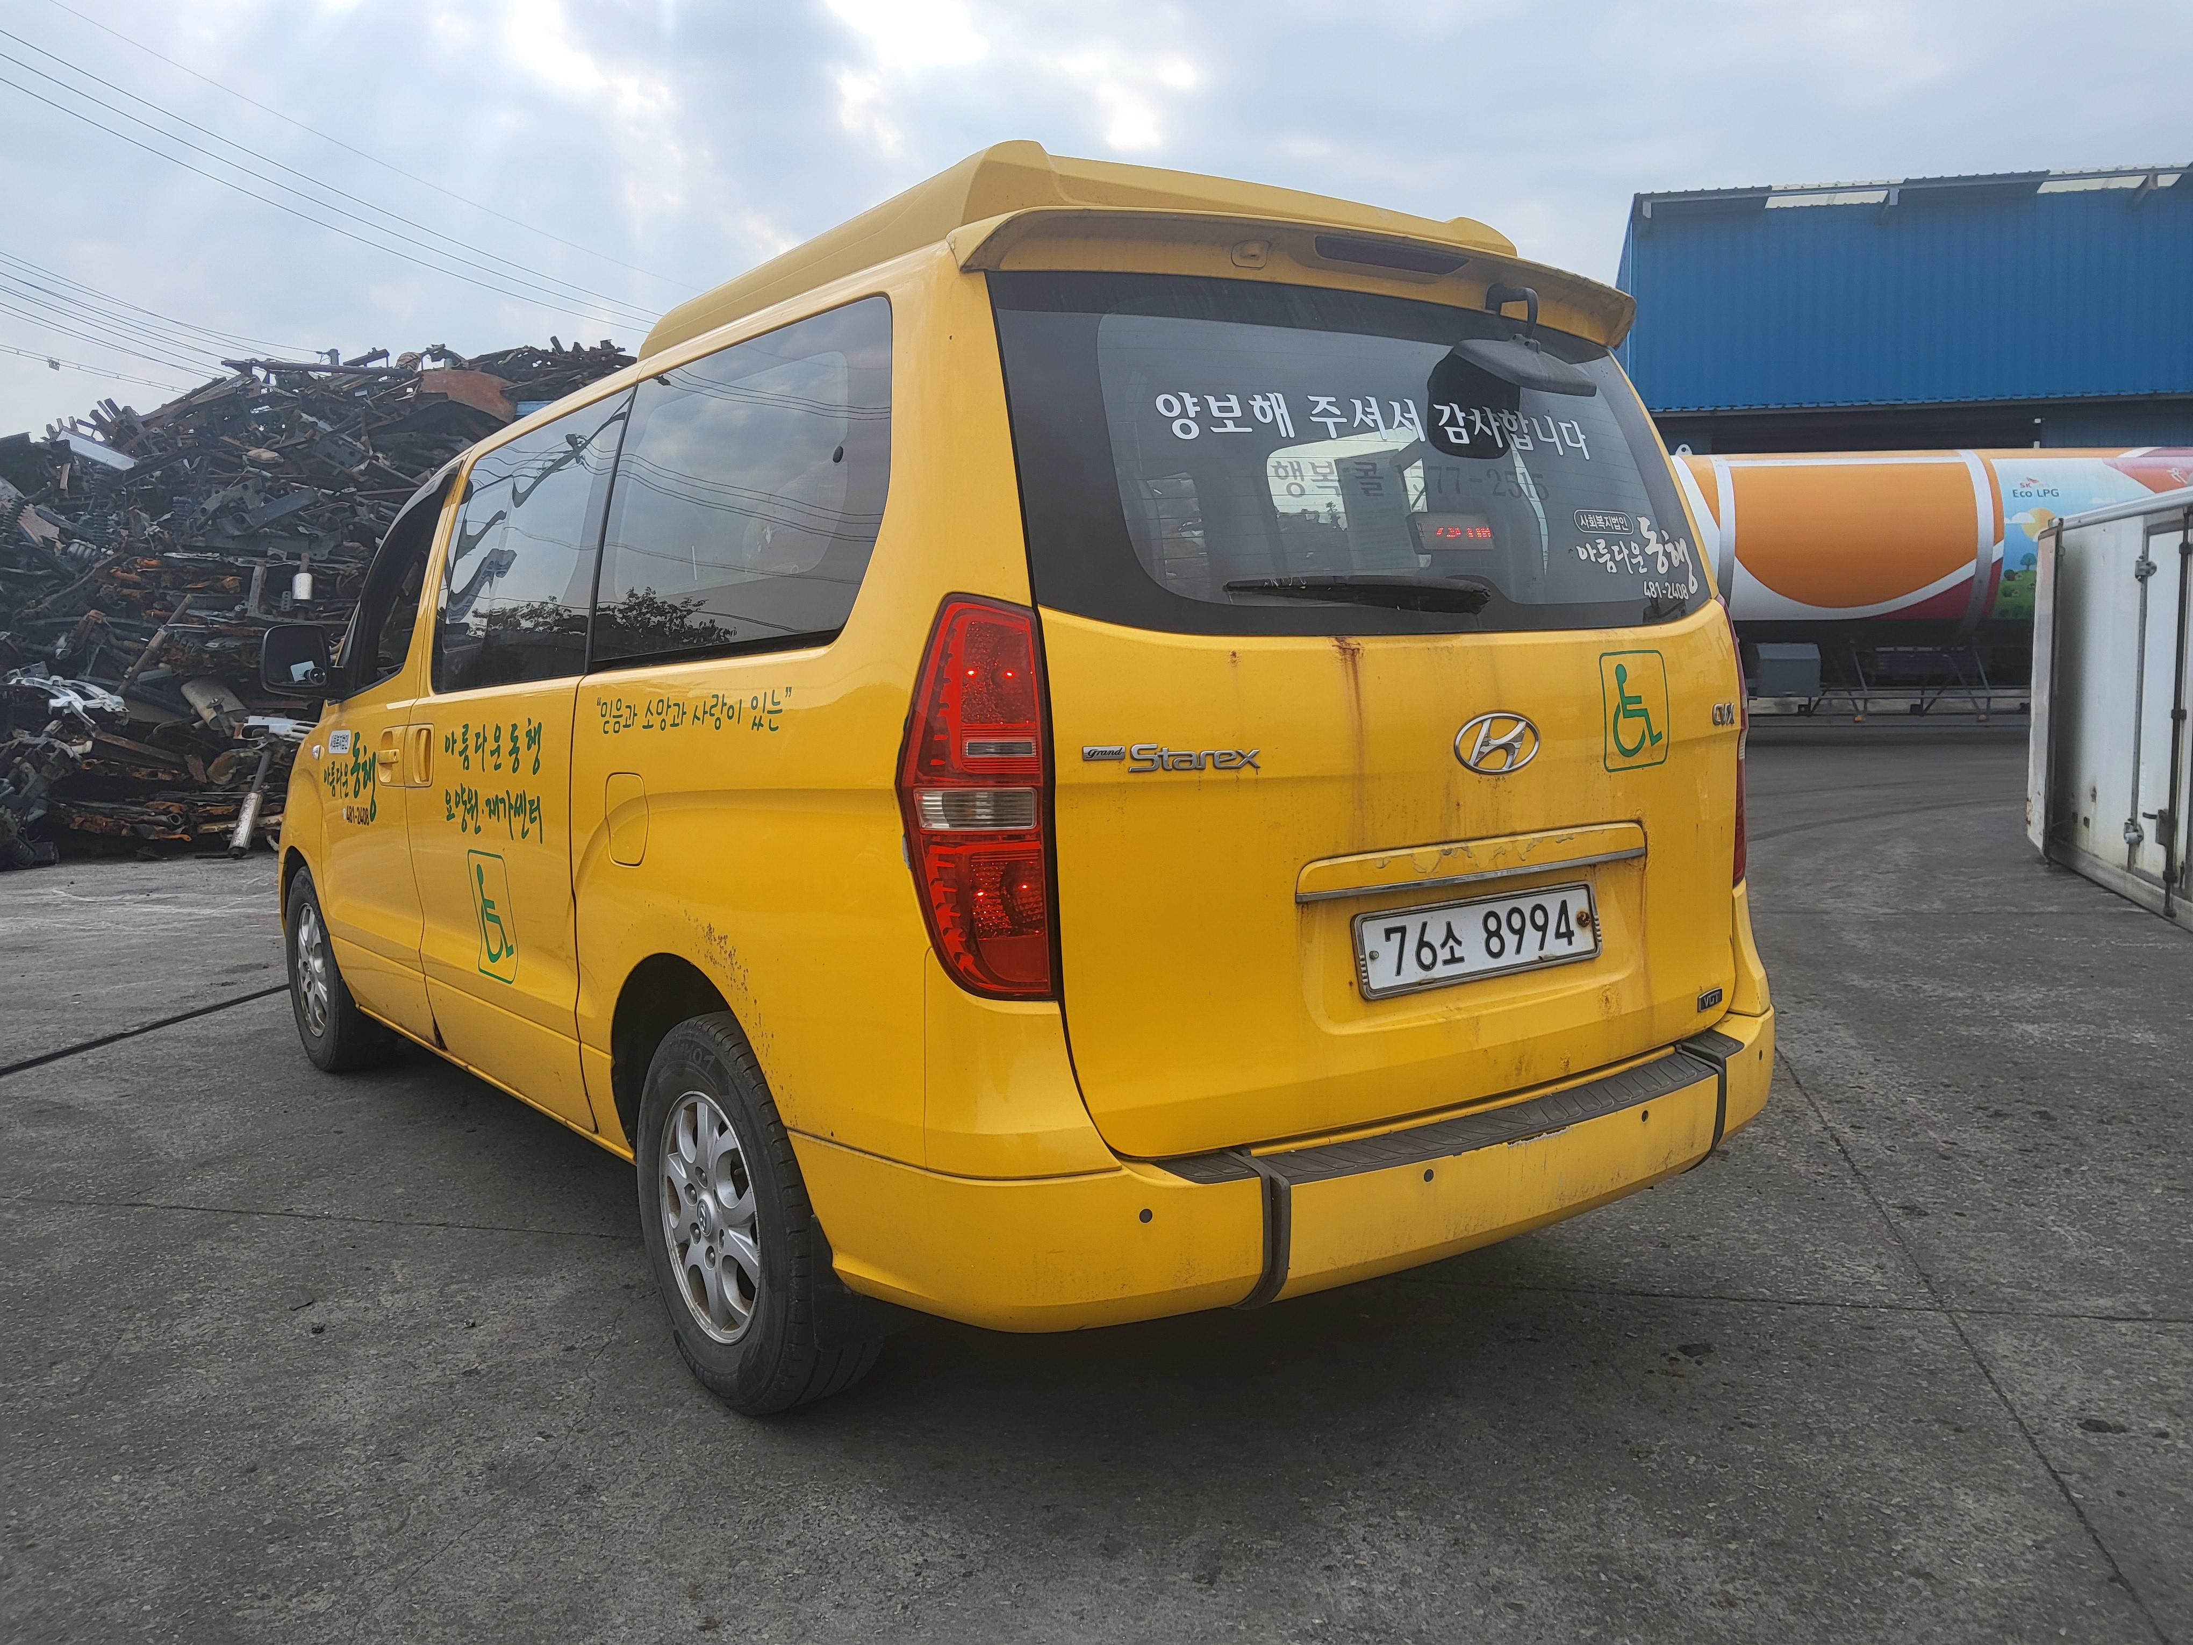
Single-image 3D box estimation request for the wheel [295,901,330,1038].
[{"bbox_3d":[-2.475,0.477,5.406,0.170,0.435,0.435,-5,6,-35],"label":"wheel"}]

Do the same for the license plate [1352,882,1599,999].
[{"bbox_3d":[0.605,0.177,2.536,0.530,0.122,0.025,-5,-4,-35],"label":"license plate"}]

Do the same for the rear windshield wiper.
[{"bbox_3d":[0.387,-0.324,2.368,0.510,0.060,0.065,-5,-9,-31],"label":"rear windshield wiper"}]

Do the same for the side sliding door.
[{"bbox_3d":[-1.284,-0.117,3.629,0.180,1.460,1.320,-5,6,-35],"label":"side sliding door"}]

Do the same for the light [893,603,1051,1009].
[{"bbox_3d":[-0.162,-0.025,2.138,0.180,0.535,0.160,-5,6,-35],"label":"light"}]

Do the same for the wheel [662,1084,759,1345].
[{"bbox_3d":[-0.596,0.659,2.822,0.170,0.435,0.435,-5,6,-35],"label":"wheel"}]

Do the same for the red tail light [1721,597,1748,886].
[{"bbox_3d":[1.196,-0.155,3.108,0.180,0.535,0.160,-5,6,-35],"label":"red tail light"}]

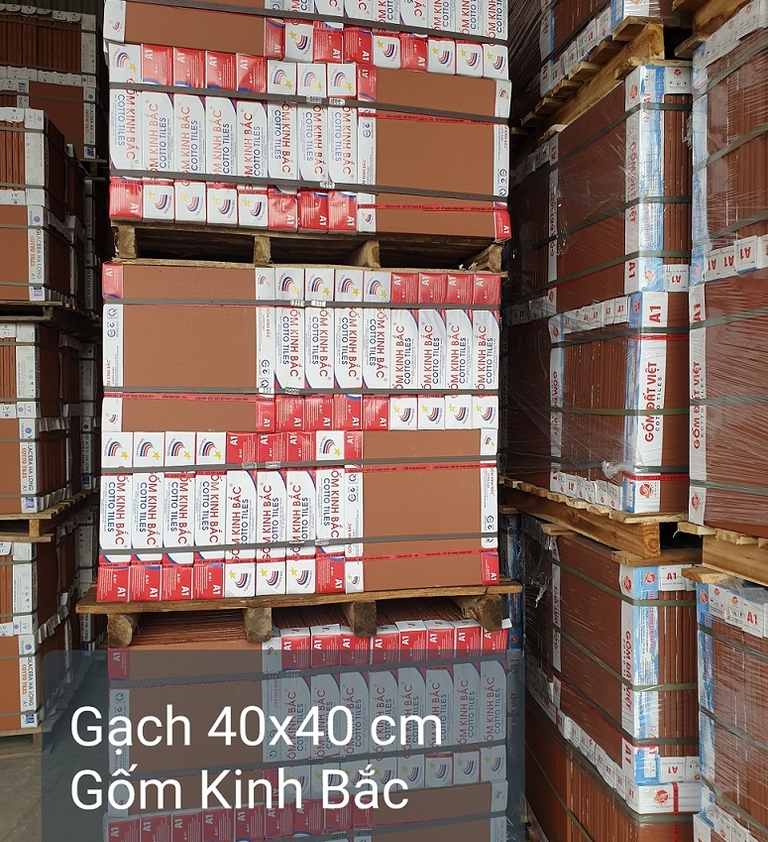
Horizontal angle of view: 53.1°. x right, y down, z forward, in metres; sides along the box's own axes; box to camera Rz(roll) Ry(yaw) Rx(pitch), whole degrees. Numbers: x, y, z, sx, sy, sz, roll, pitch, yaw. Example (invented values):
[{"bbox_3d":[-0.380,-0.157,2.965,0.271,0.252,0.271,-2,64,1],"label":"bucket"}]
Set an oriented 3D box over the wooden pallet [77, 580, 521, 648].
[{"bbox_3d":[-0.276,0.484,2.391,1.094,0.113,1.030,0,0,-12],"label":"wooden pallet"}]

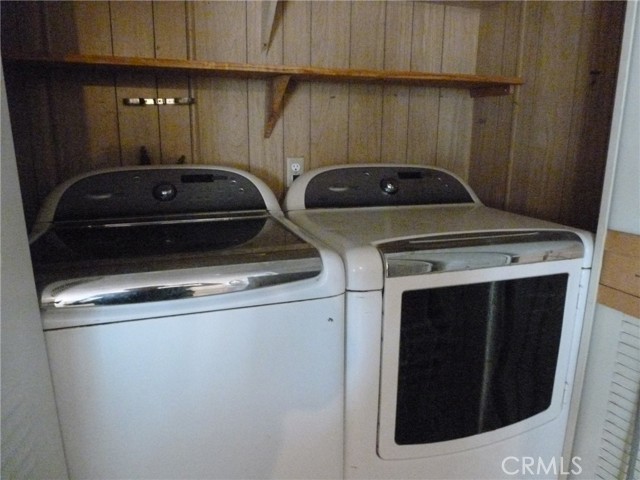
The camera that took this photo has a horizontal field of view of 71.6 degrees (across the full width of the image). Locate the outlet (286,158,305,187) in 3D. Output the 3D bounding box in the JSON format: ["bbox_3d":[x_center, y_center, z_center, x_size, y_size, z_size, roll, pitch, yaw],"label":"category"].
[{"bbox_3d":[-0.096,-0.268,1.762,0.071,0.115,0.010,-3,13,-17],"label":"outlet"}]

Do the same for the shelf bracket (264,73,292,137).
[{"bbox_3d":[-0.155,-0.473,1.595,0.038,0.208,0.210,-4,13,-20],"label":"shelf bracket"}]

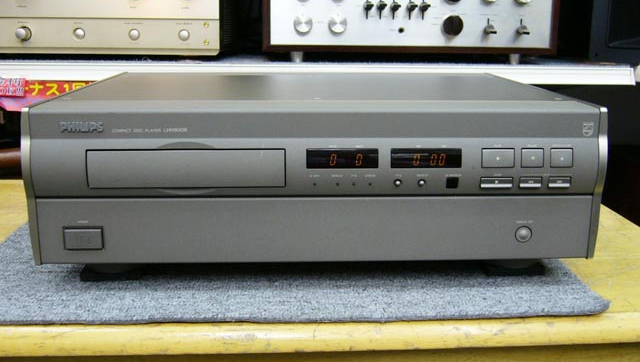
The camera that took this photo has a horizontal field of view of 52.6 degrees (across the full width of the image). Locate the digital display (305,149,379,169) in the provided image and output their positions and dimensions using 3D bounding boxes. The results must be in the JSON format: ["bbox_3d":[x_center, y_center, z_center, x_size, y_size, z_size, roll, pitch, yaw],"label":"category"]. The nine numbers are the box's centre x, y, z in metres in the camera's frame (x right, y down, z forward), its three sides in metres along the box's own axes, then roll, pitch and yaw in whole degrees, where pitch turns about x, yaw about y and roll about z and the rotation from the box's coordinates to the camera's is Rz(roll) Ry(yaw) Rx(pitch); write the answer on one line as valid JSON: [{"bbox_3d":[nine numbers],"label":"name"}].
[{"bbox_3d":[0.018,-0.019,0.522,0.058,0.016,0.010,0,14,-3],"label":"digital display"}]

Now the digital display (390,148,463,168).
[{"bbox_3d":[0.086,-0.019,0.526,0.058,0.016,0.010,0,14,-3],"label":"digital display"}]

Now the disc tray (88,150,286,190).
[{"bbox_3d":[-0.106,-0.011,0.522,0.157,0.031,0.020,0,14,-3],"label":"disc tray"}]

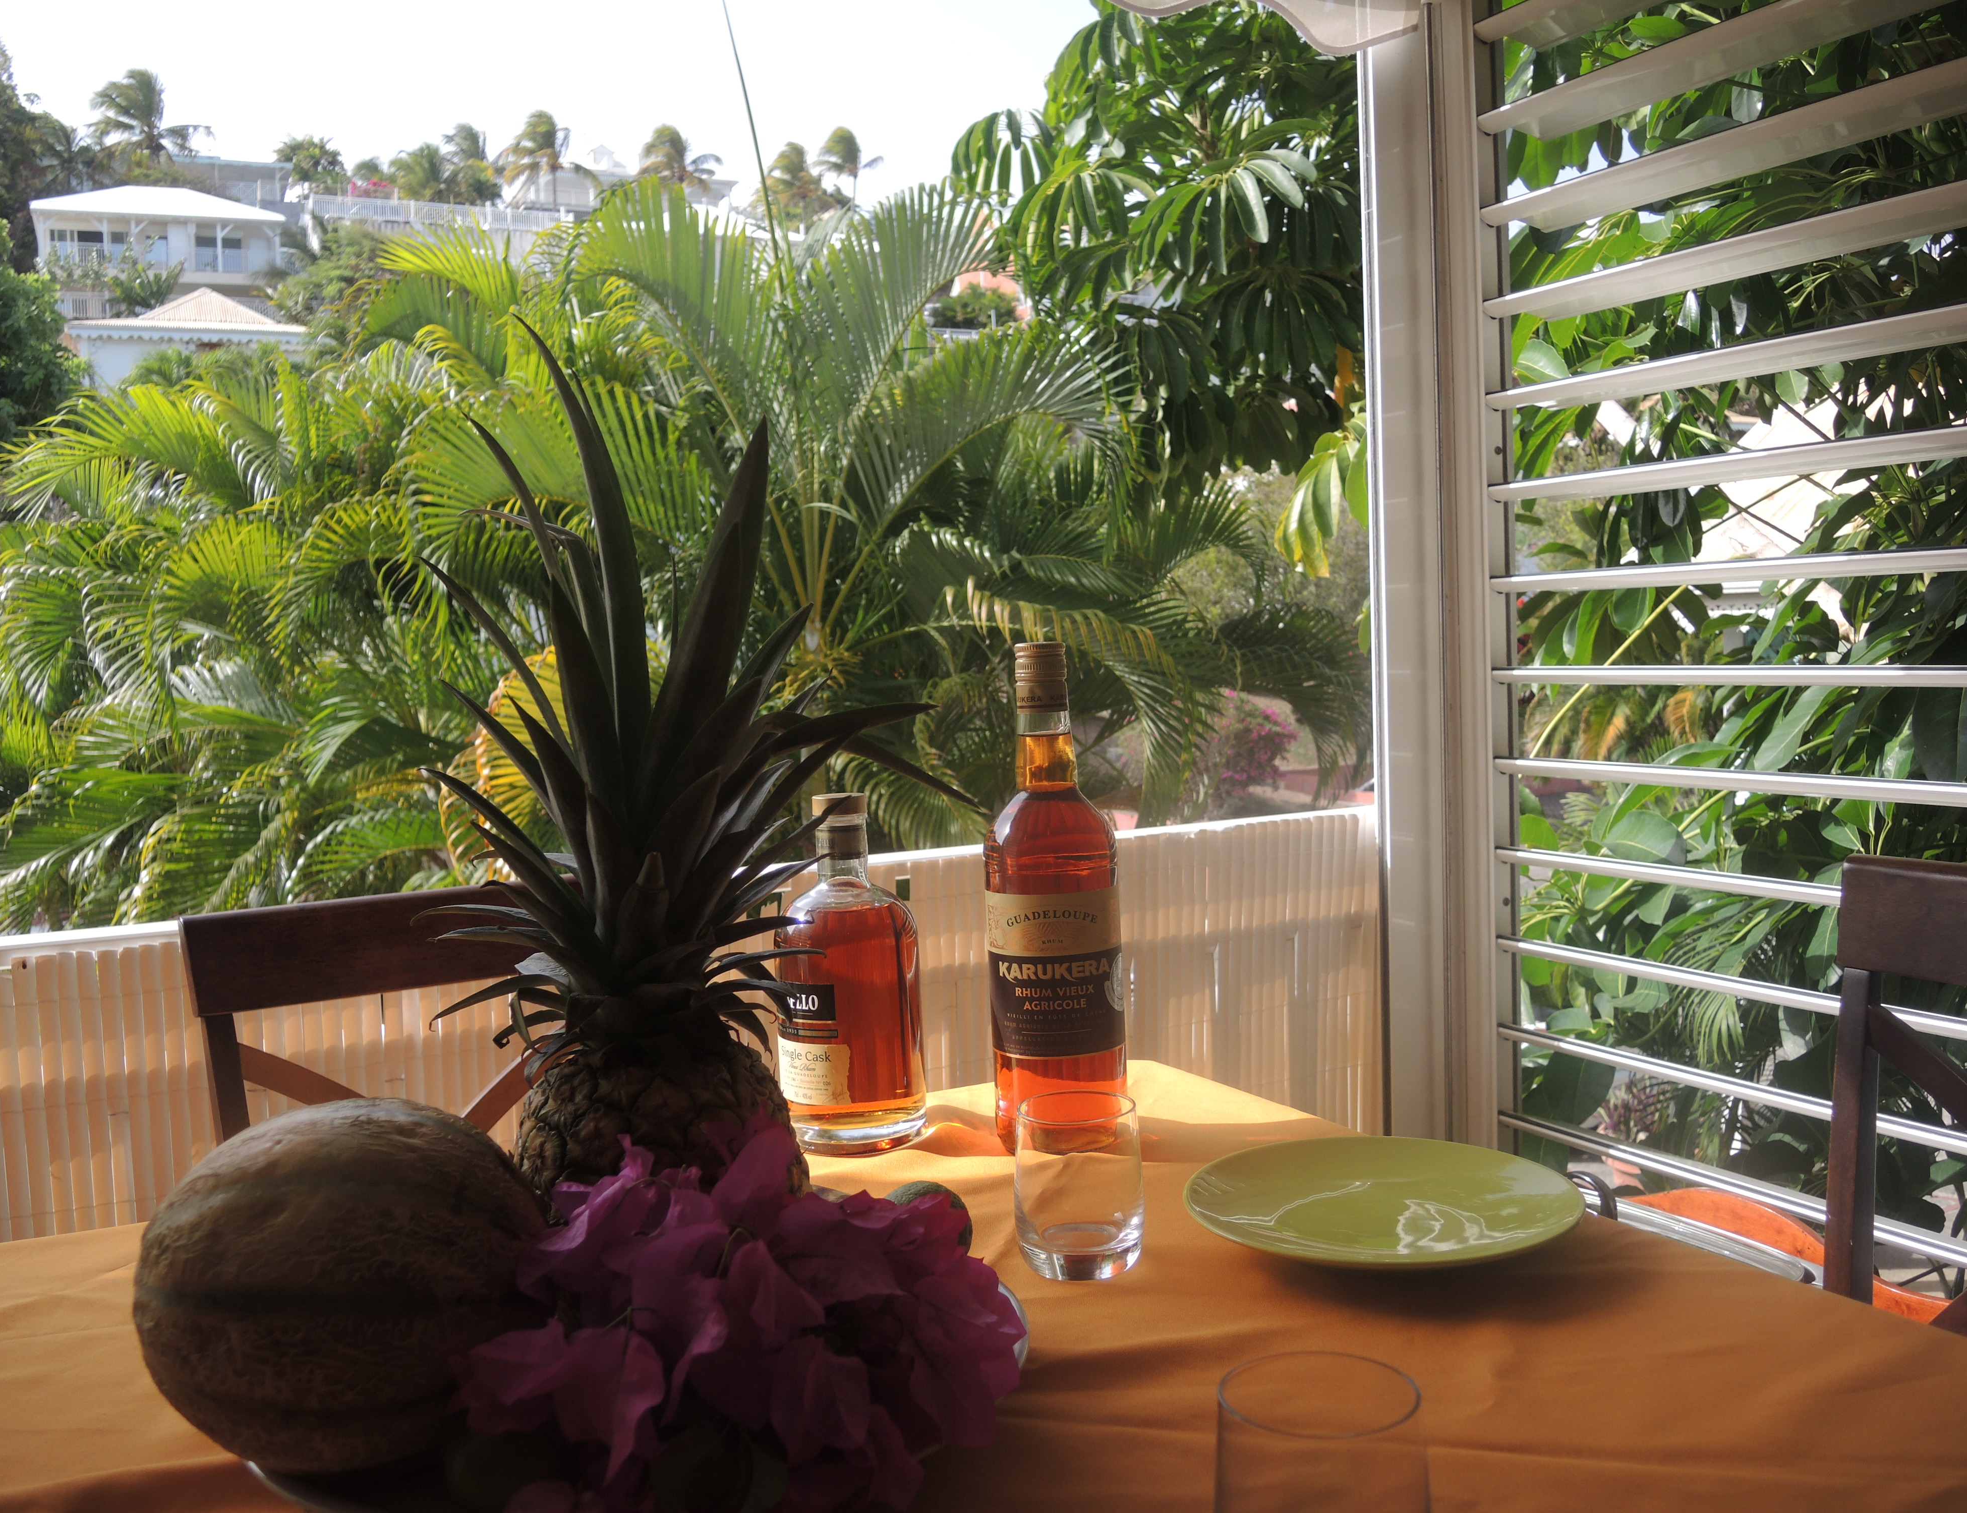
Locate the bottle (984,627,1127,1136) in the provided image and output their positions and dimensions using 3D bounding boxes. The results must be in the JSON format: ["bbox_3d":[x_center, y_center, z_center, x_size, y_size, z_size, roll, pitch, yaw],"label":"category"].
[{"bbox_3d":[0.043,0.085,1.019,0.085,0.308,0.085,-3,3,3],"label":"bottle"}]

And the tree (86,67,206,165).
[{"bbox_3d":[-45.088,-34.039,88.000,6.400,6.200,6.200,-4,4,-26],"label":"tree"}]

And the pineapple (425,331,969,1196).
[{"bbox_3d":[-0.122,0.034,0.700,0.240,0.440,0.230,-2,3,6],"label":"pineapple"}]

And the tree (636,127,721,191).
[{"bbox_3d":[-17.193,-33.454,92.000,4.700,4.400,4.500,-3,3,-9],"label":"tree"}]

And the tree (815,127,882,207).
[{"bbox_3d":[-7.927,-34.537,96.000,4.100,5.000,4.000,-3,3,-4],"label":"tree"}]

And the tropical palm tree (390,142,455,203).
[{"bbox_3d":[-28.841,-29.896,84.000,3.500,3.500,3.400,-4,3,-18],"label":"tropical palm tree"}]

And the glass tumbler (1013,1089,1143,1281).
[{"bbox_3d":[0.046,0.211,0.812,0.066,0.079,0.066,-3,3,0],"label":"glass tumbler"}]

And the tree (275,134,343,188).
[{"bbox_3d":[-34.682,-30.545,84.000,3.600,3.200,3.500,-4,3,-21],"label":"tree"}]

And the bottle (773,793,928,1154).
[{"bbox_3d":[-0.084,0.135,1.042,0.092,0.219,0.092,-3,3,0],"label":"bottle"}]

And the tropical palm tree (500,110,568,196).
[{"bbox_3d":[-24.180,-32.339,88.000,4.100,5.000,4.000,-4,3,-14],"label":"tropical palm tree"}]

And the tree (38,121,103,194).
[{"bbox_3d":[-48.133,-31.438,86.000,3.700,4.300,3.700,-4,4,-28],"label":"tree"}]

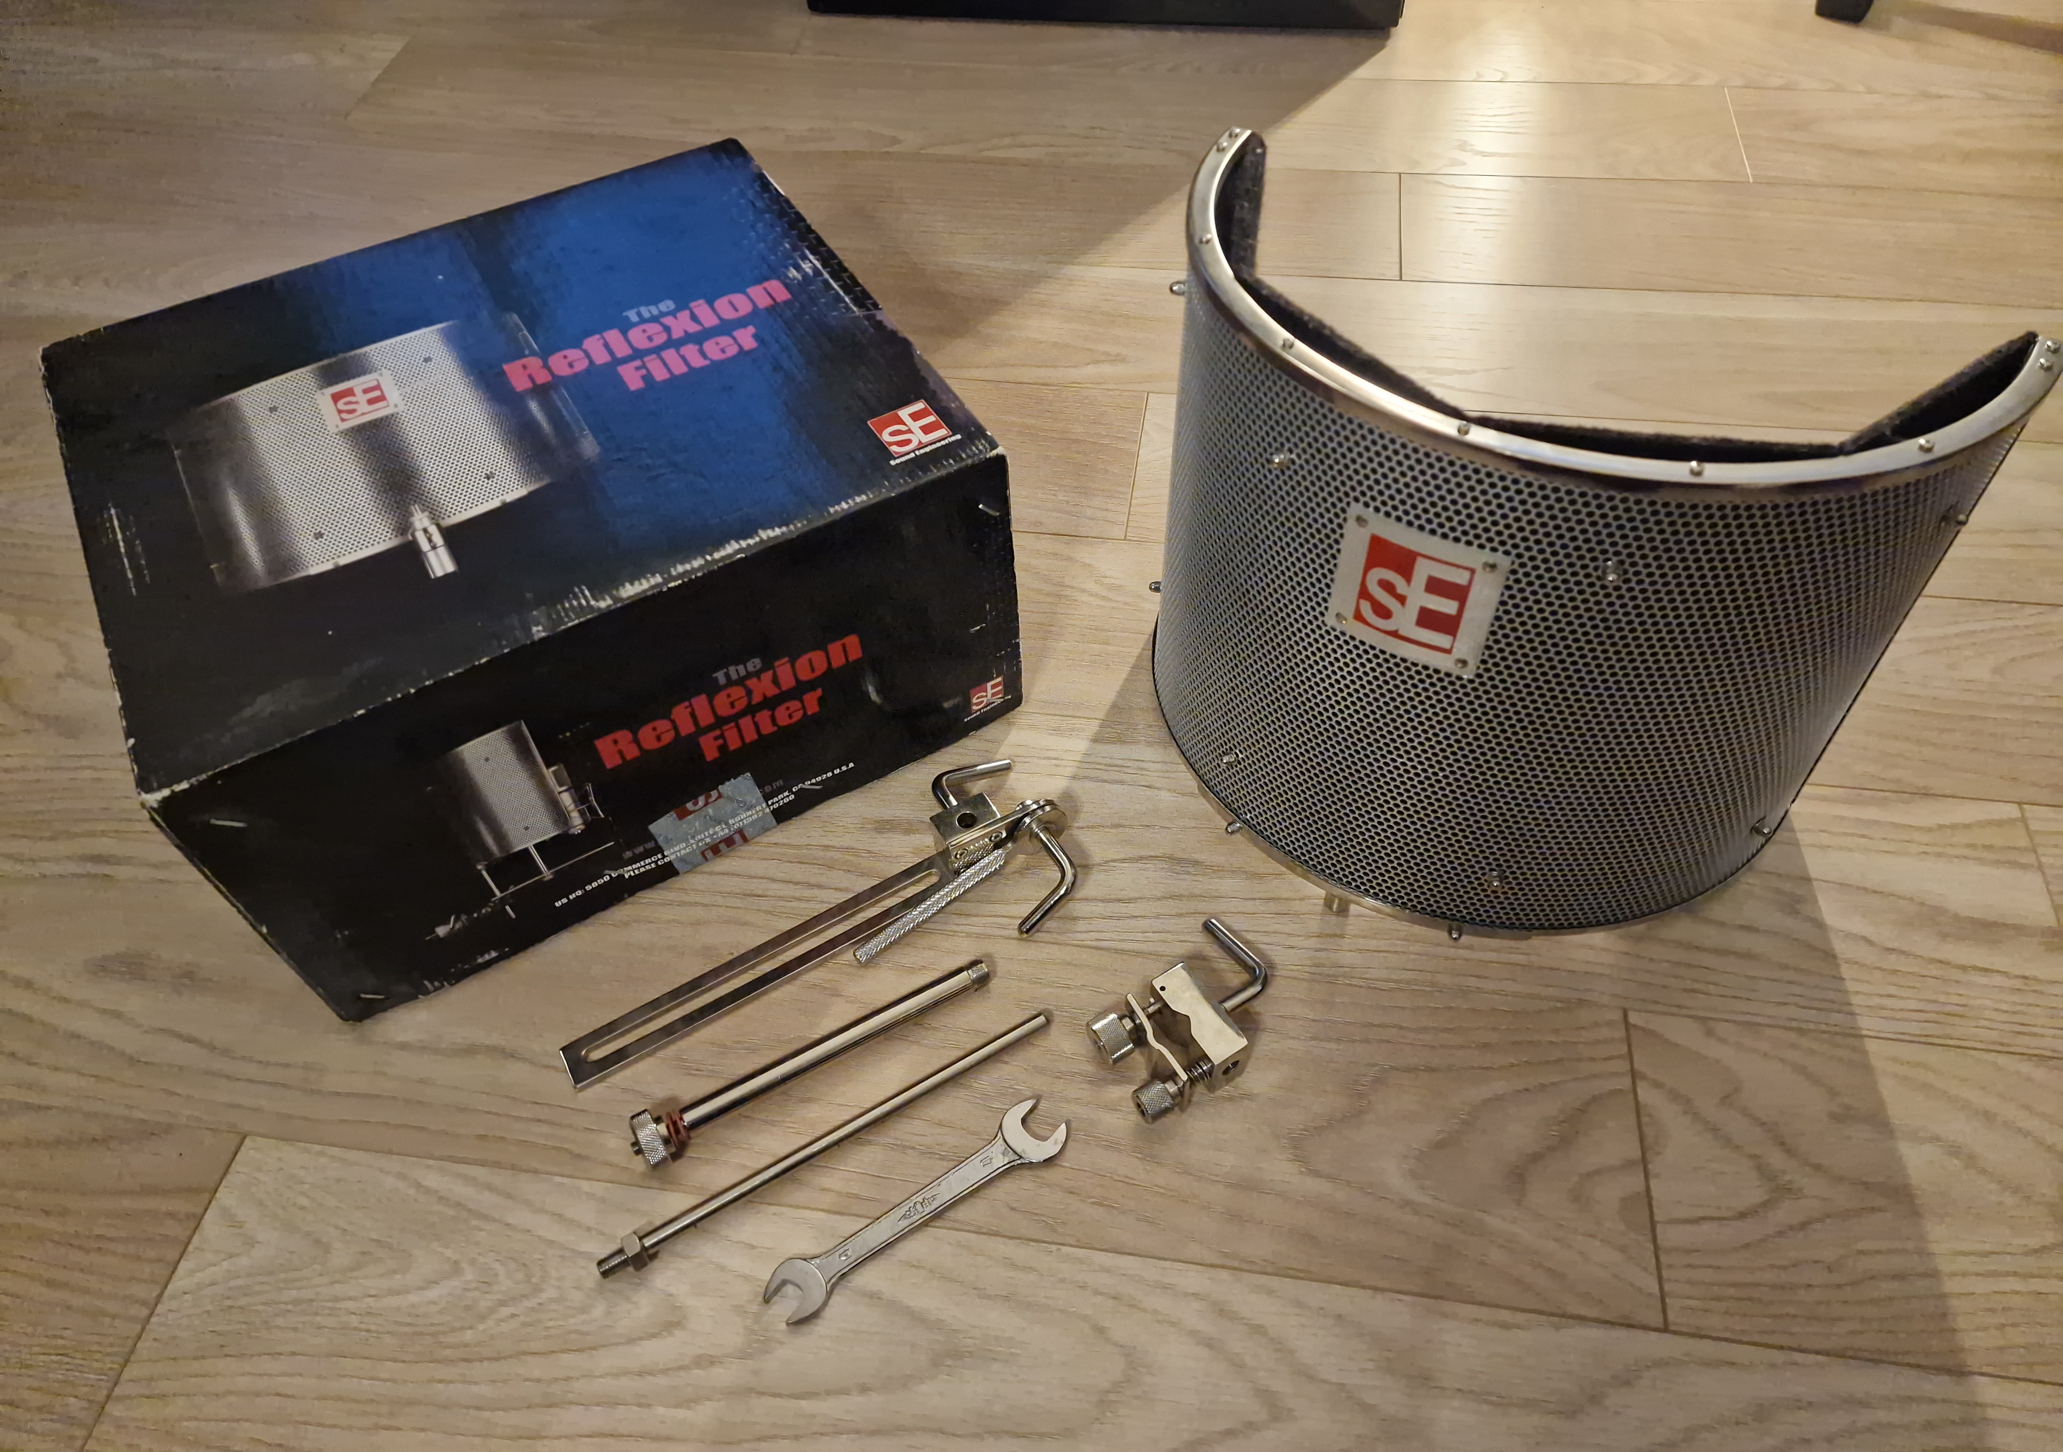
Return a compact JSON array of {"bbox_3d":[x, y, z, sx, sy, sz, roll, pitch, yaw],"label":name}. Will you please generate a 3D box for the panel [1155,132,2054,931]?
[{"bbox_3d":[0.220,-0.073,0.713,0.399,0.305,0.204,26,53,23],"label":"panel"}]

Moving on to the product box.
[{"bbox_3d":[-0.283,-0.113,0.825,0.425,0.213,0.366,-25,56,-17],"label":"product box"}]

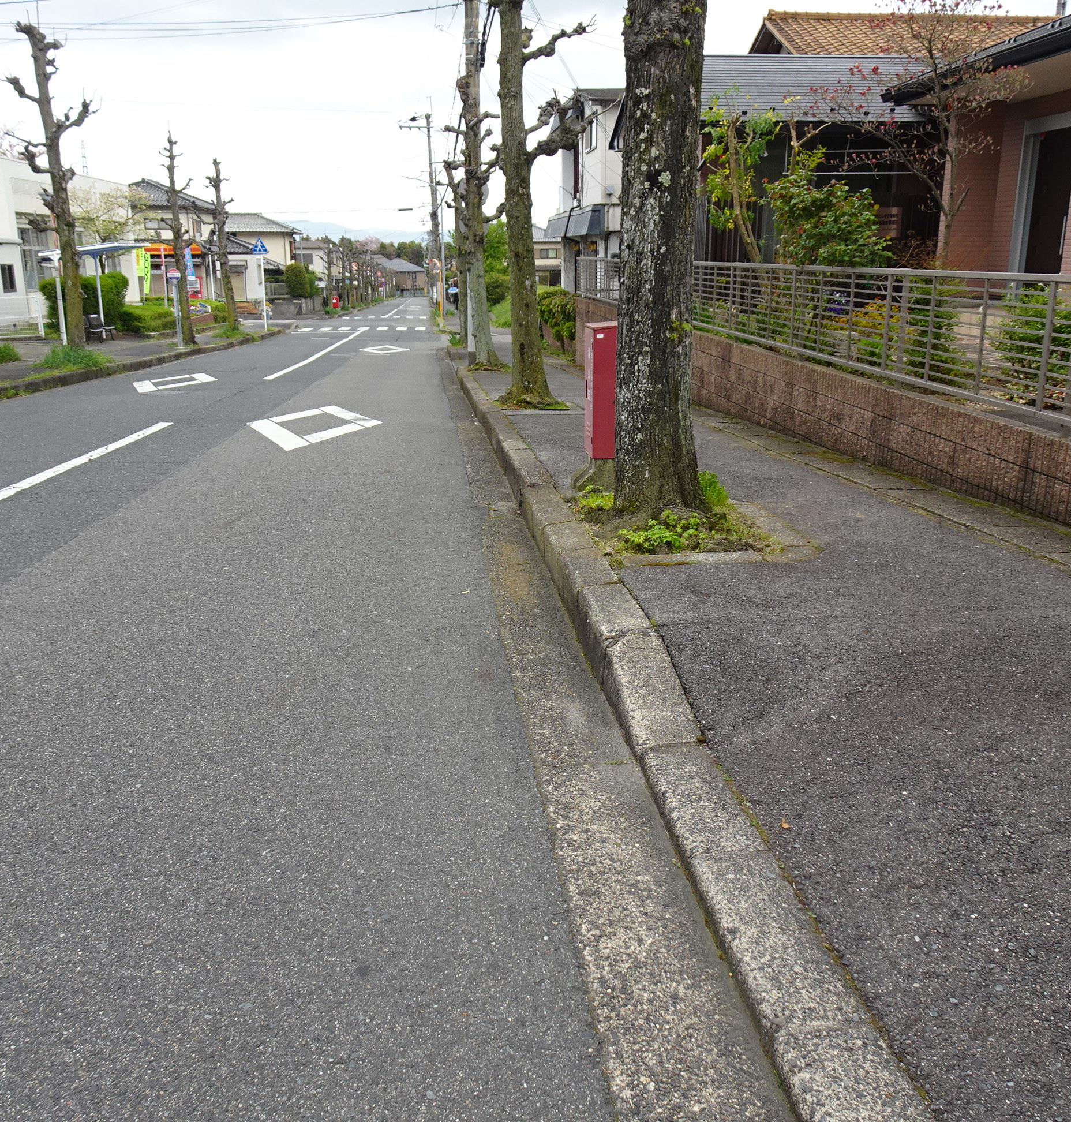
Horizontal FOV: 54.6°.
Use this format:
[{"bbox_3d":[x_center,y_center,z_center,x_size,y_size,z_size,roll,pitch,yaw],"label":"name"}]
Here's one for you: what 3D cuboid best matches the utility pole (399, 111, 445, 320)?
[{"bbox_3d":[-7.724,-24.304,73.016,2.800,13.555,0.900,-2,16,-6],"label":"utility pole"}]

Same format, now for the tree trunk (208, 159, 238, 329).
[{"bbox_3d":[-12.226,-12.426,41.257,1.300,6.720,1.200,-2,16,-6],"label":"tree trunk"}]

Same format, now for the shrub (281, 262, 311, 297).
[{"bbox_3d":[-18.274,-21.543,79.500,2.050,2.750,2.000,-2,16,-6],"label":"shrub"}]

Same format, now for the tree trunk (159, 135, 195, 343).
[{"bbox_3d":[-10.992,-9.874,32.173,1.150,6.275,1.050,-2,16,-6],"label":"tree trunk"}]

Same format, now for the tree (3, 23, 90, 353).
[{"bbox_3d":[-11.214,-8.563,24.451,2.000,7.510,1.900,-2,16,-6],"label":"tree"}]

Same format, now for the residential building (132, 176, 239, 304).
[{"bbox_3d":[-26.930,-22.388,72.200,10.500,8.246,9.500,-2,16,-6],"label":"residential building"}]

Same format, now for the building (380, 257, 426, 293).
[{"bbox_3d":[-29.156,-63.226,229.964,10.000,7.457,9.000,-2,16,-6],"label":"building"}]

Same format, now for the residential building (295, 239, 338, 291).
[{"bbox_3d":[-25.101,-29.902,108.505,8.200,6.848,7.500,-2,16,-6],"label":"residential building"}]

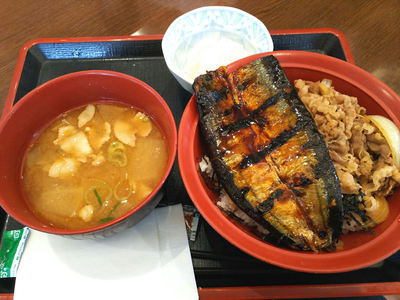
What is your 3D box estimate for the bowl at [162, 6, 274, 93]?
[{"bbox_3d":[0.017,-0.087,0.311,0.104,0.049,0.104,0,62,0],"label":"bowl"}]

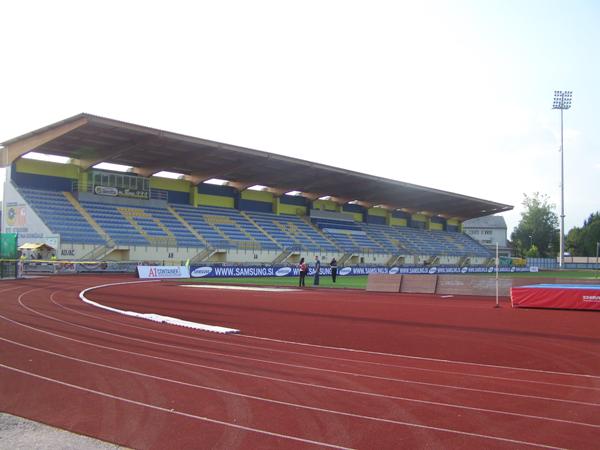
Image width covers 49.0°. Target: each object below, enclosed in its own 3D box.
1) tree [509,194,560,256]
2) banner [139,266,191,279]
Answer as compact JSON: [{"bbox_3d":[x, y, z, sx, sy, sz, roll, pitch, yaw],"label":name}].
[{"bbox_3d":[61.050,1.638,171.492,12.530,20.020,12.160,0,-3,20],"label":"tree"},{"bbox_3d":[-11.175,3.878,54.396,0.300,0.970,5.500,-1,-4,36],"label":"banner"}]

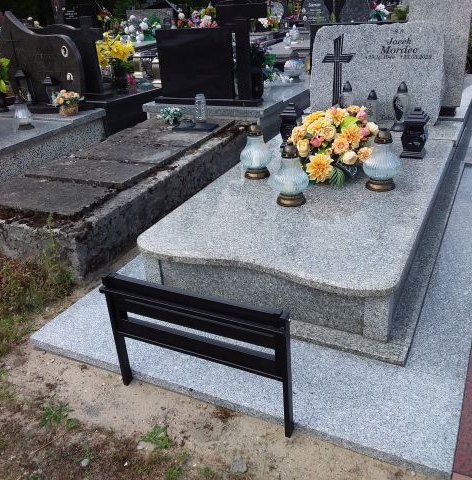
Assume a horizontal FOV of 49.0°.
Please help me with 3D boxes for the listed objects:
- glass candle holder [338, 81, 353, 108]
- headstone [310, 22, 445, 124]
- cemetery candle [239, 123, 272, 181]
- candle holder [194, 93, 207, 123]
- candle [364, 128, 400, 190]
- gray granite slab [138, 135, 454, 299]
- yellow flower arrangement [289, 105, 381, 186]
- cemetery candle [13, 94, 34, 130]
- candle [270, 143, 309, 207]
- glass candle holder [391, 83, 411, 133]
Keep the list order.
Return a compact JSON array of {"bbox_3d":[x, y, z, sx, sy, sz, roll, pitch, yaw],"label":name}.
[{"bbox_3d":[0.826,-1.005,3.853,0.113,0.340,0.113,10,30,25],"label":"glass candle holder"},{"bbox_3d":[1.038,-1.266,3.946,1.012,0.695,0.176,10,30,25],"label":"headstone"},{"bbox_3d":[0.120,-0.525,3.026,0.187,0.314,0.187,-3,27,2],"label":"cemetery candle"},{"bbox_3d":[-0.303,-1.136,4.462,0.082,0.225,0.082,-3,27,2],"label":"candle holder"},{"bbox_3d":[0.780,-0.433,2.747,0.196,0.321,0.196,10,30,25],"label":"candle"},{"bbox_3d":[0.480,-0.296,2.915,1.179,0.038,2.015,10,30,25],"label":"gray granite slab"},{"bbox_3d":[0.569,-0.545,2.982,0.484,0.334,0.422,10,30,25],"label":"yellow flower arrangement"},{"bbox_3d":[-1.777,-1.070,4.302,0.141,0.295,0.141,10,30,25],"label":"cemetery candle"},{"bbox_3d":[0.272,-0.340,2.640,0.199,0.311,0.199,-3,27,2],"label":"candle"},{"bbox_3d":[1.187,-0.955,3.706,0.121,0.340,0.121,10,30,25],"label":"glass candle holder"}]

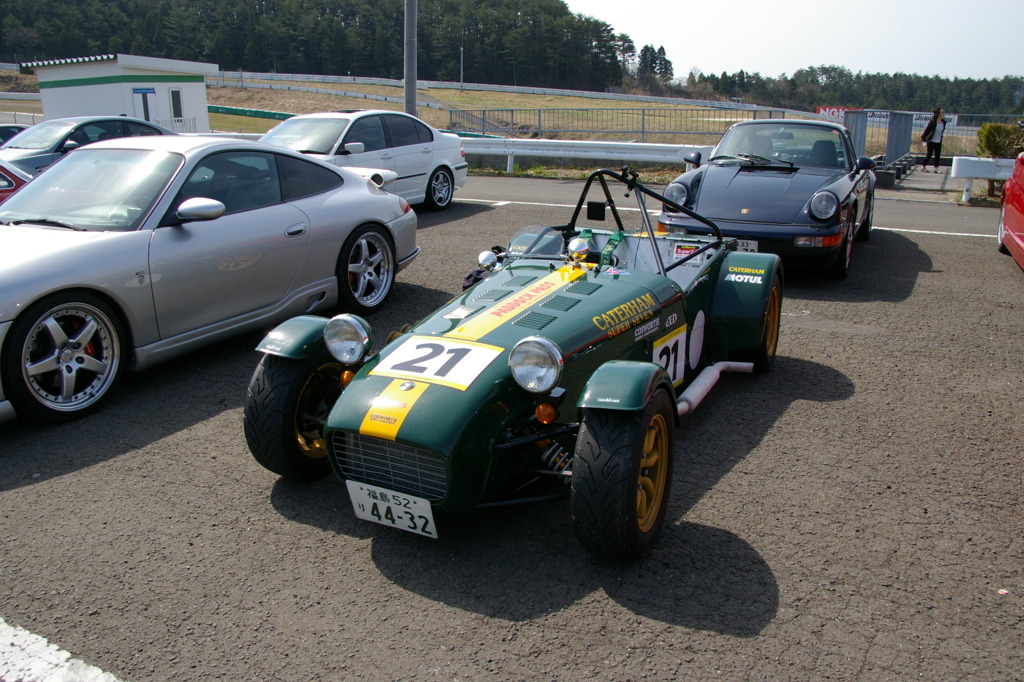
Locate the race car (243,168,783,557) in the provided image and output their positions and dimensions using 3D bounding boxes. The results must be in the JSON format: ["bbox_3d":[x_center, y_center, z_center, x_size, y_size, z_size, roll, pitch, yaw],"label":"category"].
[{"bbox_3d":[0.295,-0.194,3.703,1.600,1.100,3.090,8,18,26],"label":"race car"}]

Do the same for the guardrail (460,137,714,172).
[{"bbox_3d":[1.387,-4.017,16.871,6.320,0.750,0.200,9,19,27],"label":"guardrail"}]

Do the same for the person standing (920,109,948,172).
[{"bbox_3d":[10.720,-5.113,19.445,0.500,1.610,0.480,-12,20,-35],"label":"person standing"}]

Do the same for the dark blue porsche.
[{"bbox_3d":[2.899,-1.641,8.169,1.680,1.320,4.250,9,19,28],"label":"dark blue porsche"}]

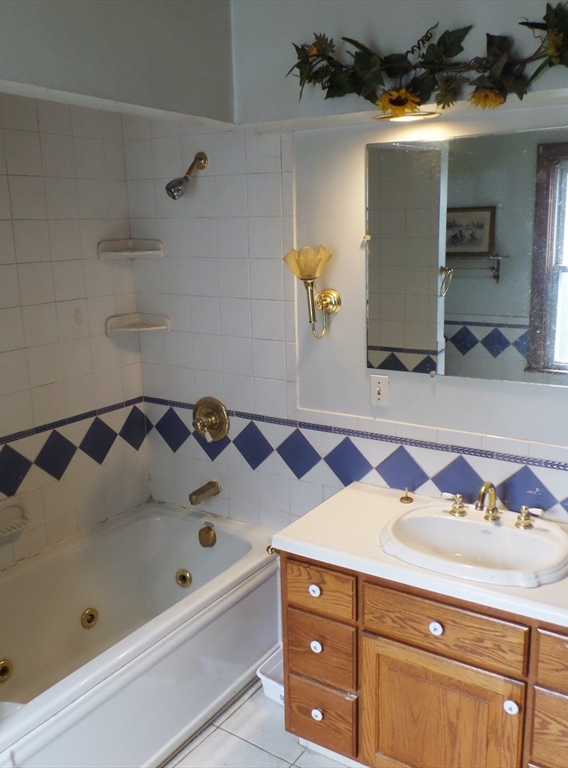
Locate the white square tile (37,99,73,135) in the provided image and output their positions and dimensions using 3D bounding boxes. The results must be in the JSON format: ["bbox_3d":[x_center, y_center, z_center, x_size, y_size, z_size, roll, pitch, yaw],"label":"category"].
[{"bbox_3d":[-0.860,-0.996,2.553,0.010,0.115,0.151,7,15,32],"label":"white square tile"}]

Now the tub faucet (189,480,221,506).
[{"bbox_3d":[-0.334,0.464,2.901,0.056,0.070,0.150,8,16,32],"label":"tub faucet"}]

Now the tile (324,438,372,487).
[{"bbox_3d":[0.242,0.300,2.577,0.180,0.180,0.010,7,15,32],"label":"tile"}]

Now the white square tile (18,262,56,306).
[{"bbox_3d":[-0.932,-0.377,2.563,0.010,0.150,0.150,8,16,33],"label":"white square tile"}]

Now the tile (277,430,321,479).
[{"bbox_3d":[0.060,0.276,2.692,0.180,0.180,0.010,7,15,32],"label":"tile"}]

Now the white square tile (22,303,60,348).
[{"bbox_3d":[-0.935,-0.228,2.613,0.013,0.153,0.152,8,16,33],"label":"white square tile"}]

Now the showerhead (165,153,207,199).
[{"bbox_3d":[-0.378,-0.790,2.579,0.065,0.182,0.210,8,16,32],"label":"showerhead"}]

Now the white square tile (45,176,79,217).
[{"bbox_3d":[-0.853,-0.711,2.615,0.010,0.150,0.150,8,16,33],"label":"white square tile"}]

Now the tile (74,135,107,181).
[{"bbox_3d":[-0.769,-0.893,2.699,0.010,0.155,0.151,8,16,33],"label":"tile"}]

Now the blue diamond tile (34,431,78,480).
[{"bbox_3d":[-0.911,0.285,2.723,0.010,0.216,0.216,7,15,32],"label":"blue diamond tile"}]

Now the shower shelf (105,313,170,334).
[{"bbox_3d":[-0.635,-0.259,2.952,0.255,0.080,0.132,-4,14,-11],"label":"shower shelf"}]

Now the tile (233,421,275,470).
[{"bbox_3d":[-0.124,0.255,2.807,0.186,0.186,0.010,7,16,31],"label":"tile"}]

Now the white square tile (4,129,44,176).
[{"bbox_3d":[-0.941,-0.832,2.454,0.010,0.150,0.150,8,16,33],"label":"white square tile"}]

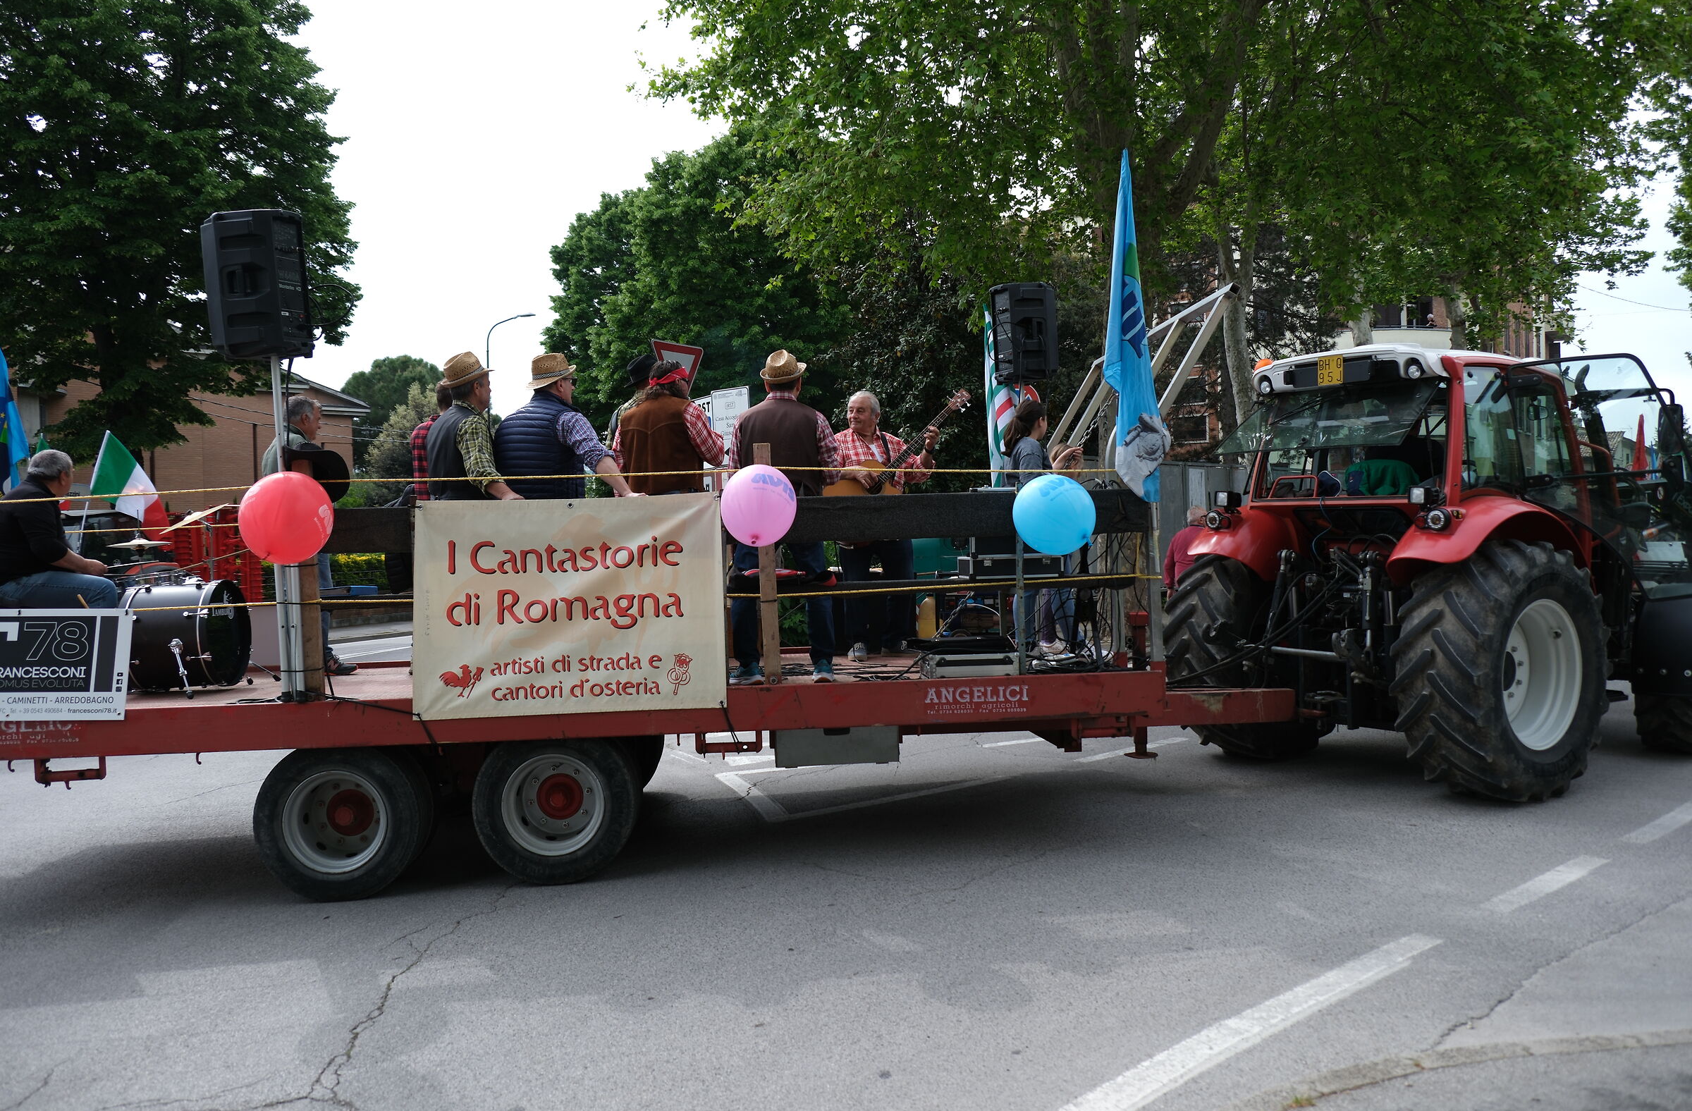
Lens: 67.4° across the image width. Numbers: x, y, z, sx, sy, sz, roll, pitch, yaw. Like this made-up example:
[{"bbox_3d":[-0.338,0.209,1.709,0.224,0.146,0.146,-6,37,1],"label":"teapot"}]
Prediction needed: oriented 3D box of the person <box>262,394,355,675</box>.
[{"bbox_3d":[-3.262,-0.120,7.699,0.500,1.710,0.520,-2,0,-12],"label":"person"}]

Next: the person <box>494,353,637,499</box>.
[{"bbox_3d":[-1.390,-0.144,6.280,0.600,1.720,0.480,-1,1,43],"label":"person"}]

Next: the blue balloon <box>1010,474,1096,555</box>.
[{"bbox_3d":[0.965,-0.193,5.880,0.380,0.372,0.375,-2,1,0],"label":"blue balloon"}]

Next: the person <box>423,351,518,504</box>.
[{"bbox_3d":[-1.865,-0.143,6.250,0.440,1.710,0.520,-2,1,-35],"label":"person"}]

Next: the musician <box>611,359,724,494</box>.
[{"bbox_3d":[-0.952,-0.184,6.881,0.580,1.740,0.440,-2,0,20],"label":"musician"}]

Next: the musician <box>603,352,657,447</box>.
[{"bbox_3d":[-1.125,-0.255,7.351,0.520,1.820,0.420,-2,0,30],"label":"musician"}]

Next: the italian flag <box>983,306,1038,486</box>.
[{"bbox_3d":[1.070,-1.006,8.250,0.370,1.270,0.200,-1,1,12],"label":"italian flag"}]

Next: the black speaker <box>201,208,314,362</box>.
[{"bbox_3d":[-2.990,-1.378,6.450,0.370,0.690,0.420,-5,0,13],"label":"black speaker"}]

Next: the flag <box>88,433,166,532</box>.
[{"bbox_3d":[-7.234,-0.727,12.800,0.740,1.030,0.220,-2,0,0],"label":"flag"}]

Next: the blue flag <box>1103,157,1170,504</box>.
[{"bbox_3d":[1.380,-1.100,6.050,0.330,1.690,0.200,-1,1,18],"label":"blue flag"}]

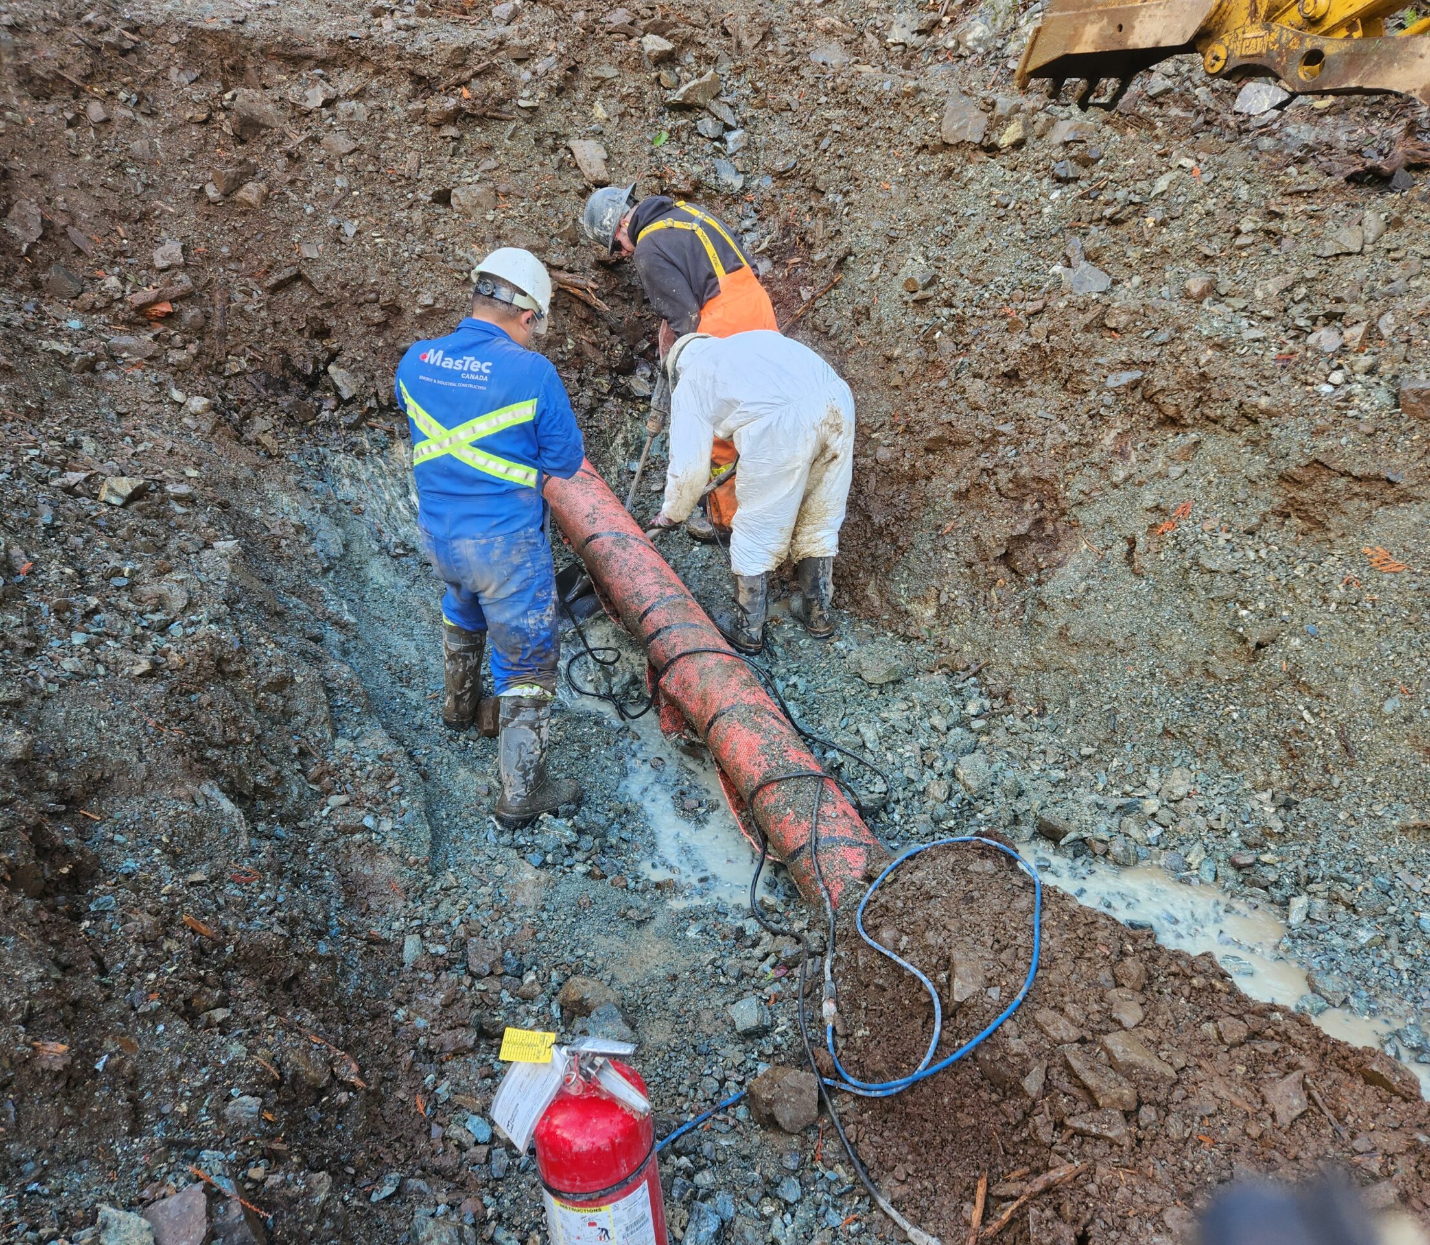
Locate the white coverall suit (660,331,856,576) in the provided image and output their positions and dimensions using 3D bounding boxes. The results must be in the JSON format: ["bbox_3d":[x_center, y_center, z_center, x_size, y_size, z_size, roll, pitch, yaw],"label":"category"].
[{"bbox_3d":[0.150,-0.622,3.983,0.820,0.950,0.550,26,42,32],"label":"white coverall suit"}]

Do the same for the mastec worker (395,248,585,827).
[{"bbox_3d":[-0.650,-0.239,3.227,0.600,1.690,0.620,24,42,30],"label":"mastec worker"}]

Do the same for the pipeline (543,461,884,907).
[{"bbox_3d":[-0.204,-0.032,4.143,0.280,0.280,2.942,-14,37,-19],"label":"pipeline"}]

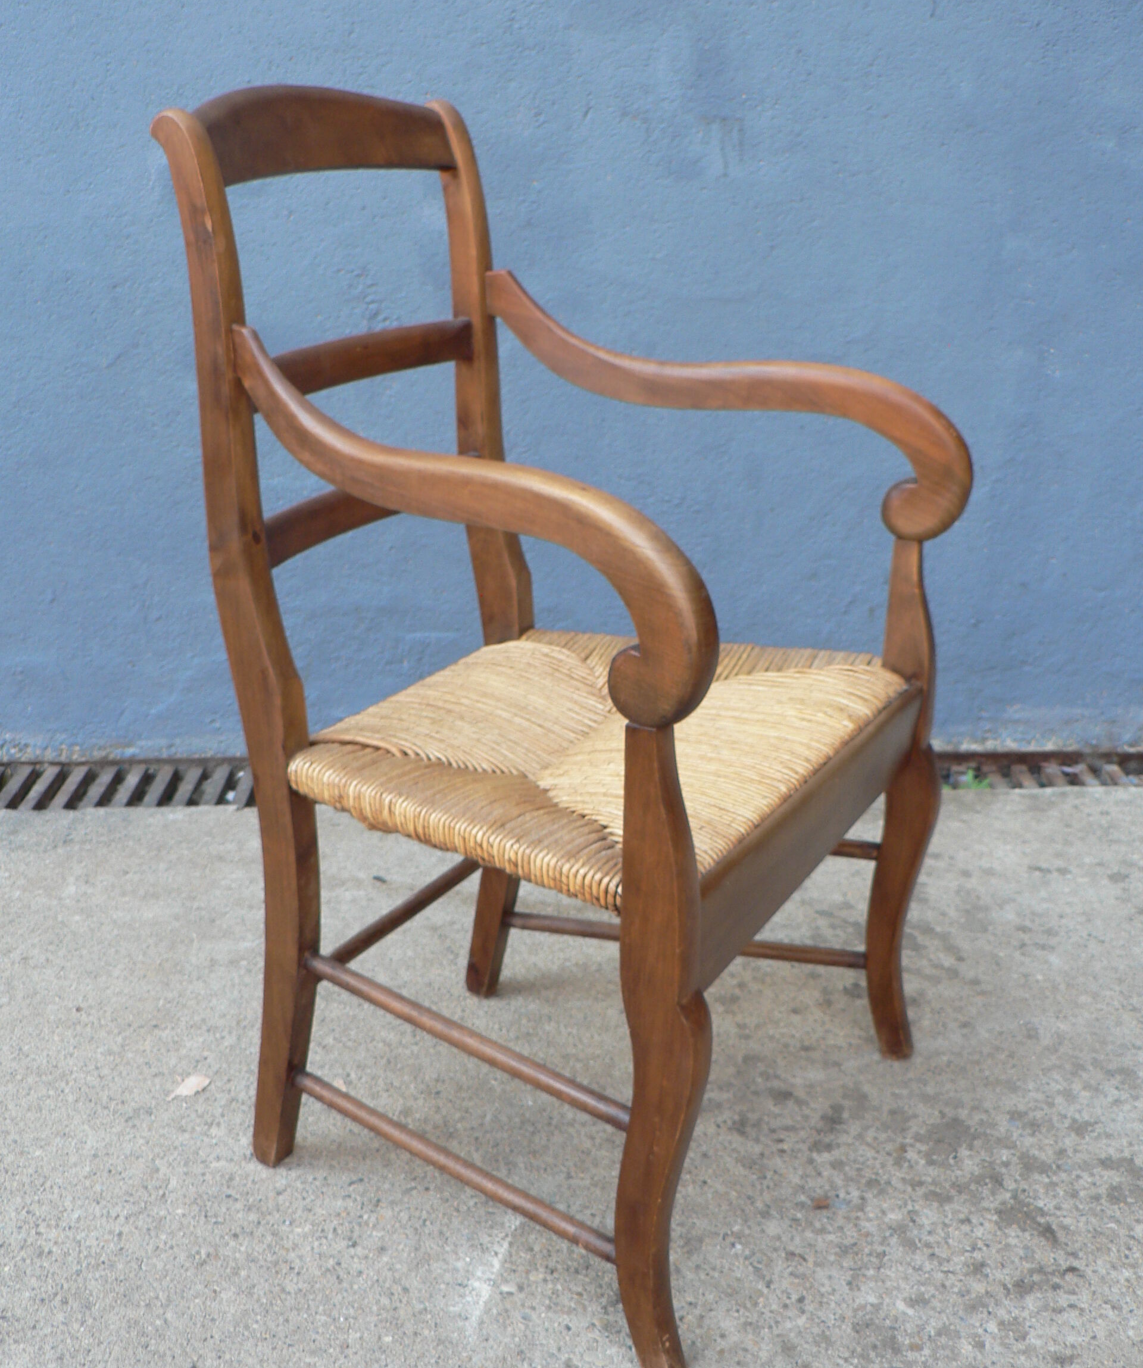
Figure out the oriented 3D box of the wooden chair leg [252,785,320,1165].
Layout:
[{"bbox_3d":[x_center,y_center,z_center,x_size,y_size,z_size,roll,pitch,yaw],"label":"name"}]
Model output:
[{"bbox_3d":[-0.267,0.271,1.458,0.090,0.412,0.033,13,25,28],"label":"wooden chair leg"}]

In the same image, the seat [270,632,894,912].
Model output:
[{"bbox_3d":[0.015,0.039,1.409,0.428,0.046,0.538,9,23,30],"label":"seat"}]

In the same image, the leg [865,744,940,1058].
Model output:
[{"bbox_3d":[0.333,0.226,1.598,0.063,0.345,0.033,9,23,30],"label":"leg"}]

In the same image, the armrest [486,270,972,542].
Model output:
[{"bbox_3d":[0.143,-0.264,1.488,0.452,0.247,0.037,4,21,20],"label":"armrest"}]

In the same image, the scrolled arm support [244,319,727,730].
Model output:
[{"bbox_3d":[-0.086,-0.126,1.132,0.452,0.247,0.037,14,26,40],"label":"scrolled arm support"}]

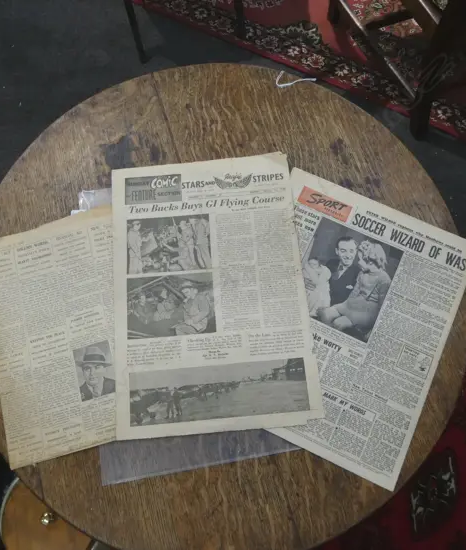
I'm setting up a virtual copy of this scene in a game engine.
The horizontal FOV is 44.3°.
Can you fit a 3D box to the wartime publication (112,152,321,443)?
[{"bbox_3d":[-0.033,0.013,0.842,0.285,0.010,0.413,-5,71,-2],"label":"wartime publication"}]

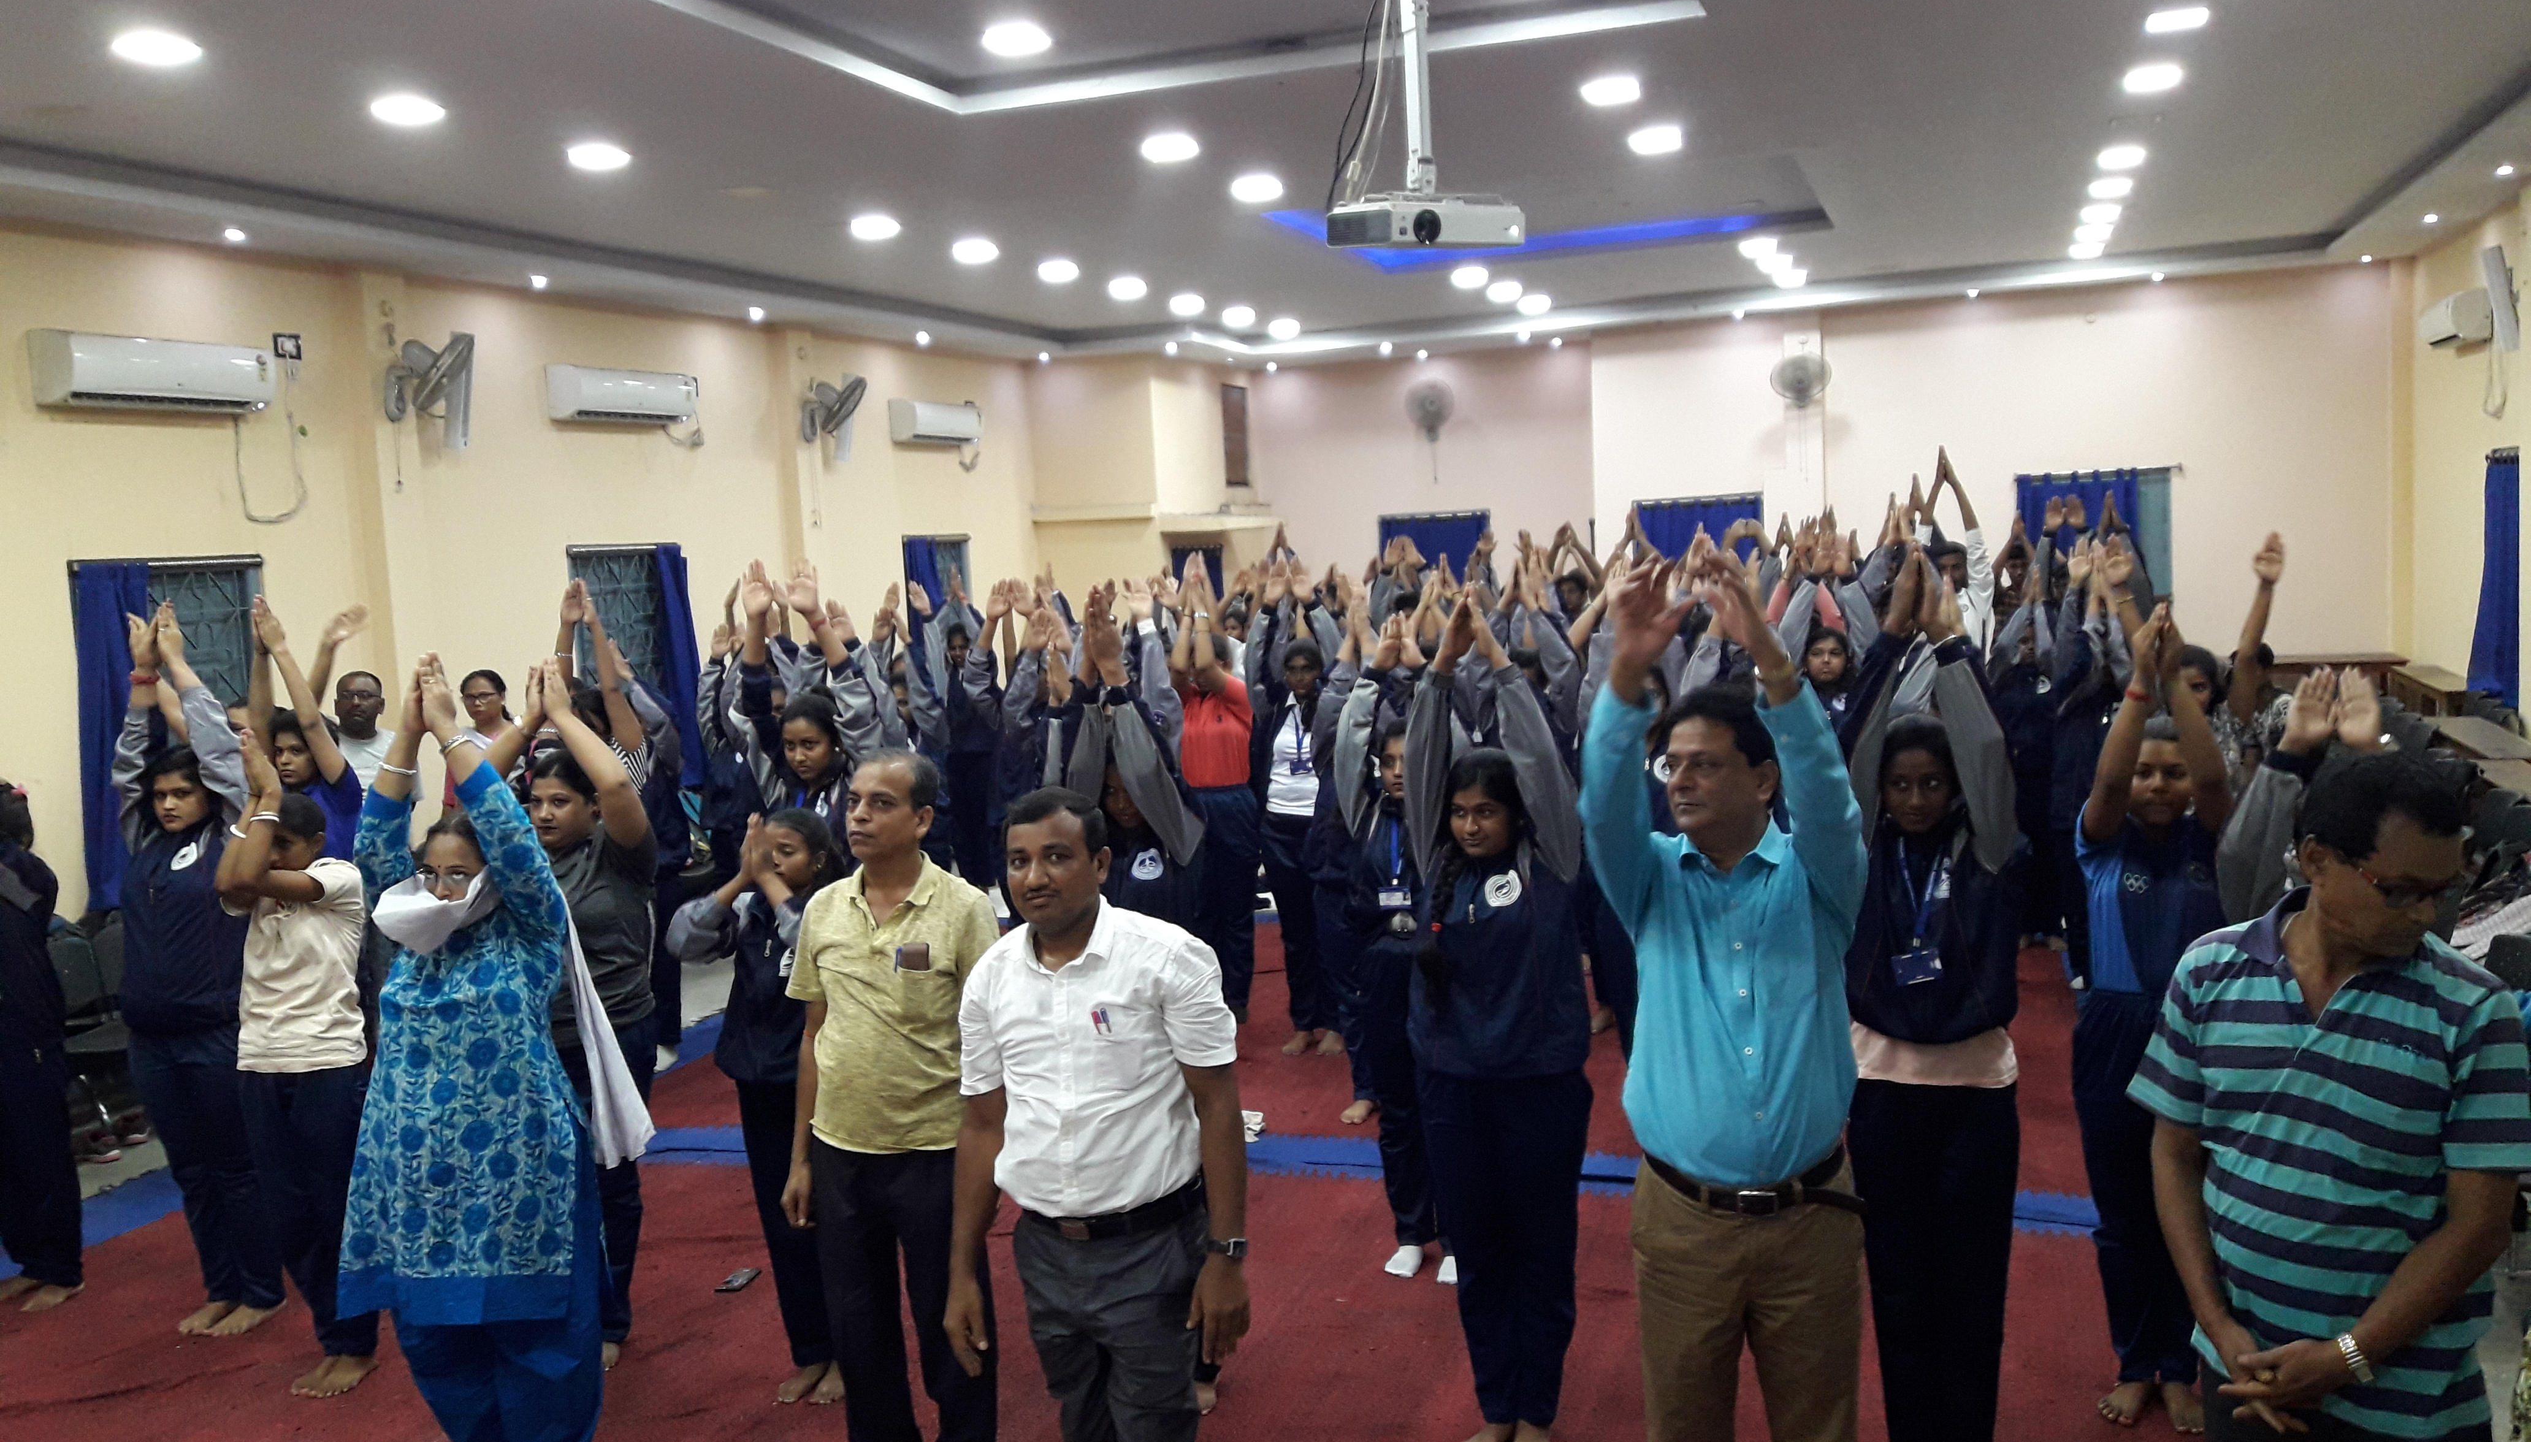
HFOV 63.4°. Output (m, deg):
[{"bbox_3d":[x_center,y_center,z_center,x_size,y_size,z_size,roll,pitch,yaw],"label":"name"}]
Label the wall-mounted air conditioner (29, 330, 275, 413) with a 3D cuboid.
[{"bbox_3d":[-4.500,-1.413,8.335,0.200,0.285,0.990,-2,5,20],"label":"wall-mounted air conditioner"}]

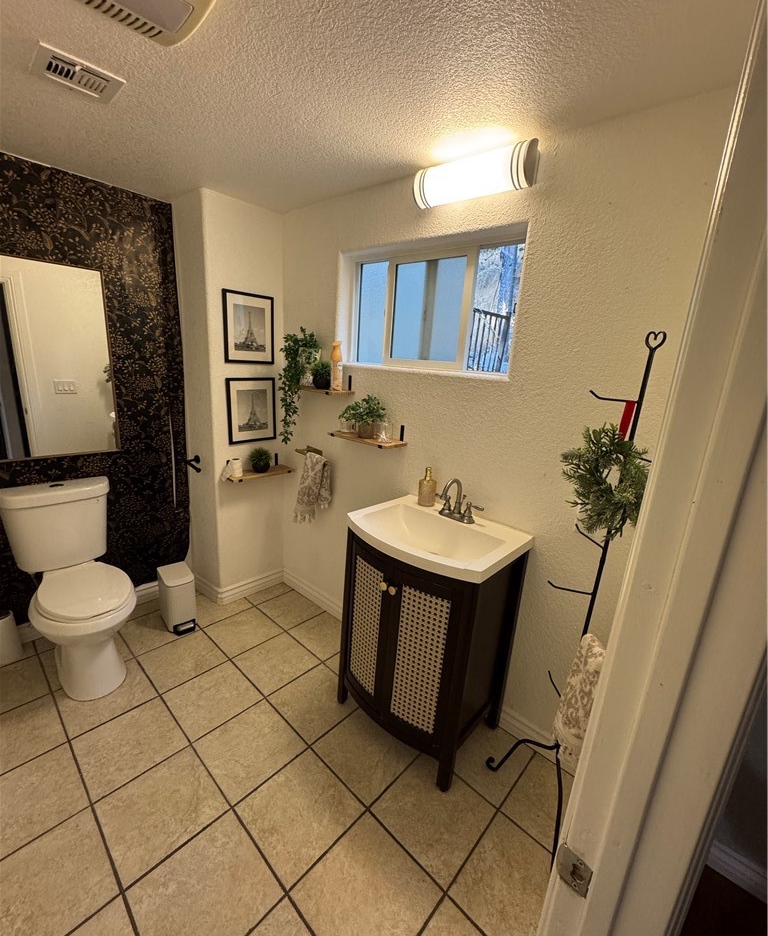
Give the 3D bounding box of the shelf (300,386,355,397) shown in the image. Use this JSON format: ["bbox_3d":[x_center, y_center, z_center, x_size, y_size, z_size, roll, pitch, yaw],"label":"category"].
[{"bbox_3d":[-0.336,-0.408,2.174,0.375,0.018,0.149,16,20,39],"label":"shelf"}]

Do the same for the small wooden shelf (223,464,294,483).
[{"bbox_3d":[-0.740,0.036,2.493,0.122,0.019,0.395,17,20,41],"label":"small wooden shelf"}]

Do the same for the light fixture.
[{"bbox_3d":[0.305,-1.043,1.487,0.457,0.127,0.100,16,20,39],"label":"light fixture"}]

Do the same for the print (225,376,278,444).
[{"bbox_3d":[-0.764,-0.334,2.417,0.020,0.372,0.306,17,20,41],"label":"print"}]

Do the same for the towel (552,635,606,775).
[{"bbox_3d":[0.710,0.833,1.439,0.180,0.510,0.100,17,20,41],"label":"towel"}]

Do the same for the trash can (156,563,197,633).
[{"bbox_3d":[-1.171,0.736,2.354,0.155,0.300,0.225,-9,20,-38],"label":"trash can"}]

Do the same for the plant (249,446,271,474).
[{"bbox_3d":[-0.725,-0.044,2.457,0.135,0.142,0.135,17,20,40],"label":"plant"}]

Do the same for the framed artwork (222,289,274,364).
[{"bbox_3d":[-0.733,-0.765,2.279,0.020,0.371,0.300,17,20,40],"label":"framed artwork"}]

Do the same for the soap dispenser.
[{"bbox_3d":[0.199,0.084,1.871,0.076,0.168,0.078,9,16,18],"label":"soap dispenser"}]

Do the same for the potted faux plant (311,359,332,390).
[{"bbox_3d":[-0.329,-0.496,2.197,0.122,0.150,0.122,3,15,-1],"label":"potted faux plant"}]

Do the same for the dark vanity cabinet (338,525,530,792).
[{"bbox_3d":[0.158,0.703,1.759,0.597,0.871,0.485,17,20,41],"label":"dark vanity cabinet"}]

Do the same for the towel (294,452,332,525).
[{"bbox_3d":[-0.401,0.135,2.373,0.210,0.425,0.095,16,20,39],"label":"towel"}]

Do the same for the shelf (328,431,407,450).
[{"bbox_3d":[-0.083,-0.140,2.003,0.380,0.018,0.149,16,20,39],"label":"shelf"}]

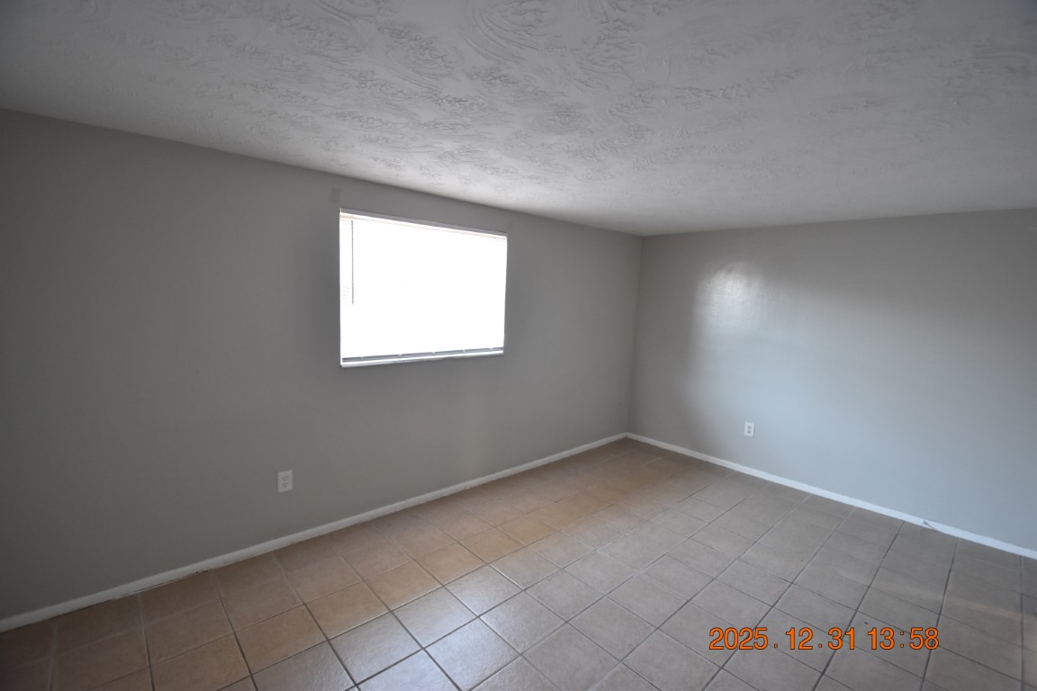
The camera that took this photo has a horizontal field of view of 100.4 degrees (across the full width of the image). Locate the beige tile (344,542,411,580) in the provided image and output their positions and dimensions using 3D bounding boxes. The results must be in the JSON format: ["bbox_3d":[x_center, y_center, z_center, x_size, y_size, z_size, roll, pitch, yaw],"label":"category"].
[{"bbox_3d":[-0.837,1.281,2.589,0.303,0.010,0.303,-2,7,-42],"label":"beige tile"}]

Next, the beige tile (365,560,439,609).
[{"bbox_3d":[-0.631,1.308,2.375,0.303,0.010,0.303,-2,7,-42],"label":"beige tile"}]

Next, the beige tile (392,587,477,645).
[{"bbox_3d":[-0.413,1.336,2.146,0.303,0.010,0.303,-2,7,-42],"label":"beige tile"}]

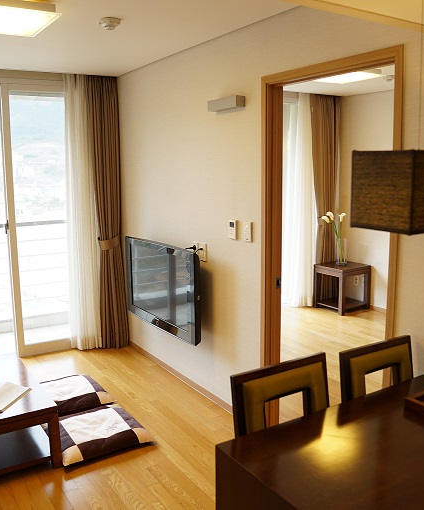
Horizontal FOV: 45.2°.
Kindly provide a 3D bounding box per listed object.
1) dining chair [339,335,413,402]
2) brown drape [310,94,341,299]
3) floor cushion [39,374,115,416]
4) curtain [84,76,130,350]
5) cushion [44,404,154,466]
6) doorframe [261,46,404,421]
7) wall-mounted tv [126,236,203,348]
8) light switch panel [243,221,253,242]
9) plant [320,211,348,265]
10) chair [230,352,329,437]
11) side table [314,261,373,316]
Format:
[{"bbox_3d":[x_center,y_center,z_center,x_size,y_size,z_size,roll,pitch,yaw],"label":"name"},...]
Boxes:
[{"bbox_3d":[0.768,0.821,1.833,0.413,0.931,0.528,-7,11,-32],"label":"dining chair"},{"bbox_3d":[1.337,-0.609,5.929,0.423,2.375,0.151,-7,11,-32],"label":"brown drape"},{"bbox_3d":[-1.016,0.984,3.558,0.508,0.086,0.543,-7,11,-32],"label":"floor cushion"},{"bbox_3d":[-0.944,-0.332,4.498,0.302,2.365,0.151,-7,11,-32],"label":"curtain"},{"bbox_3d":[-0.702,1.061,3.072,0.503,0.086,0.523,-7,11,-32],"label":"cushion"},{"bbox_3d":[0.560,0.125,2.520,0.140,2.040,0.885,-7,11,-32],"label":"doorframe"},{"bbox_3d":[-0.354,0.214,3.666,0.090,0.600,1.040,-7,11,-32],"label":"wall-mounted tv"},{"bbox_3d":[0.201,-0.131,2.921,0.015,0.117,0.070,-7,11,-32],"label":"light switch panel"},{"bbox_3d":[1.446,-0.182,5.900,0.241,0.584,0.191,-7,11,-32],"label":"plant"},{"bbox_3d":[0.367,0.854,1.585,0.420,0.920,0.510,-7,11,-32],"label":"chair"},{"bbox_3d":[1.494,0.370,5.811,0.498,0.478,0.453,-7,11,-32],"label":"side table"}]

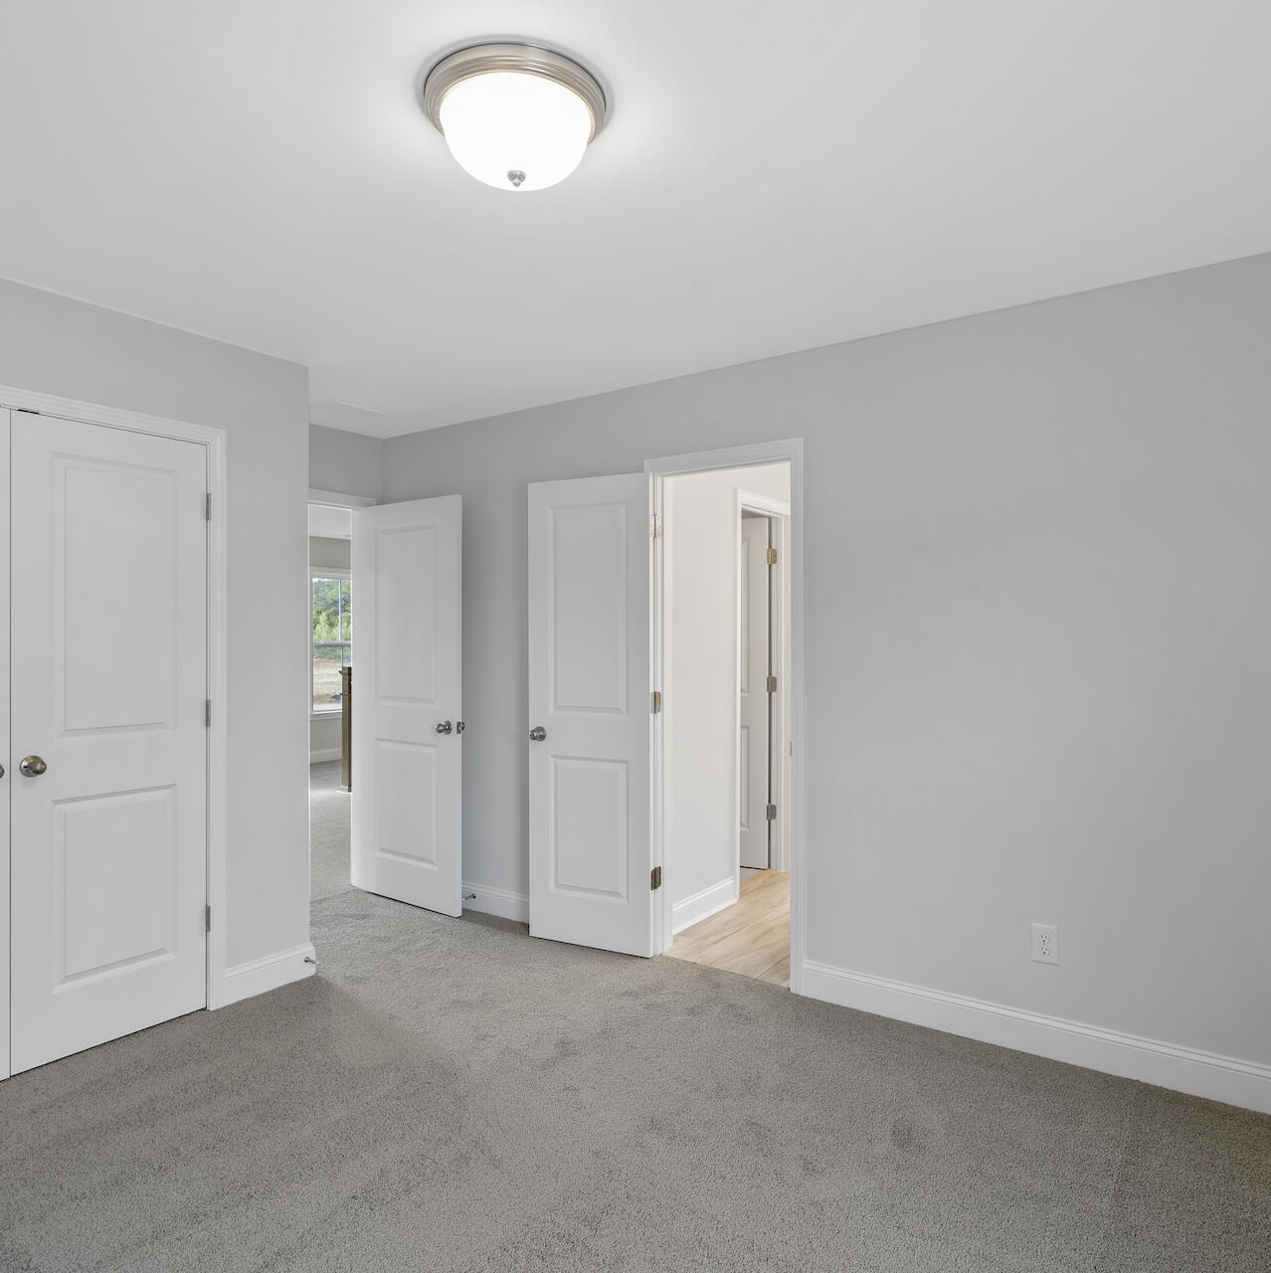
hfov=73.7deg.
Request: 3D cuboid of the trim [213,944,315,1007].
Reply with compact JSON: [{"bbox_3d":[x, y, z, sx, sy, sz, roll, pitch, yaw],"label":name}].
[{"bbox_3d":[-1.407,1.296,3.281,0.018,0.131,0.376,0,0,35],"label":"trim"}]

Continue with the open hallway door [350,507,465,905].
[{"bbox_3d":[-1.150,0.323,4.311,0.762,2.025,0.042,0,0,36],"label":"open hallway door"}]

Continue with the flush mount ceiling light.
[{"bbox_3d":[-0.241,-1.004,1.724,0.370,0.165,0.370,0,0,0],"label":"flush mount ceiling light"}]

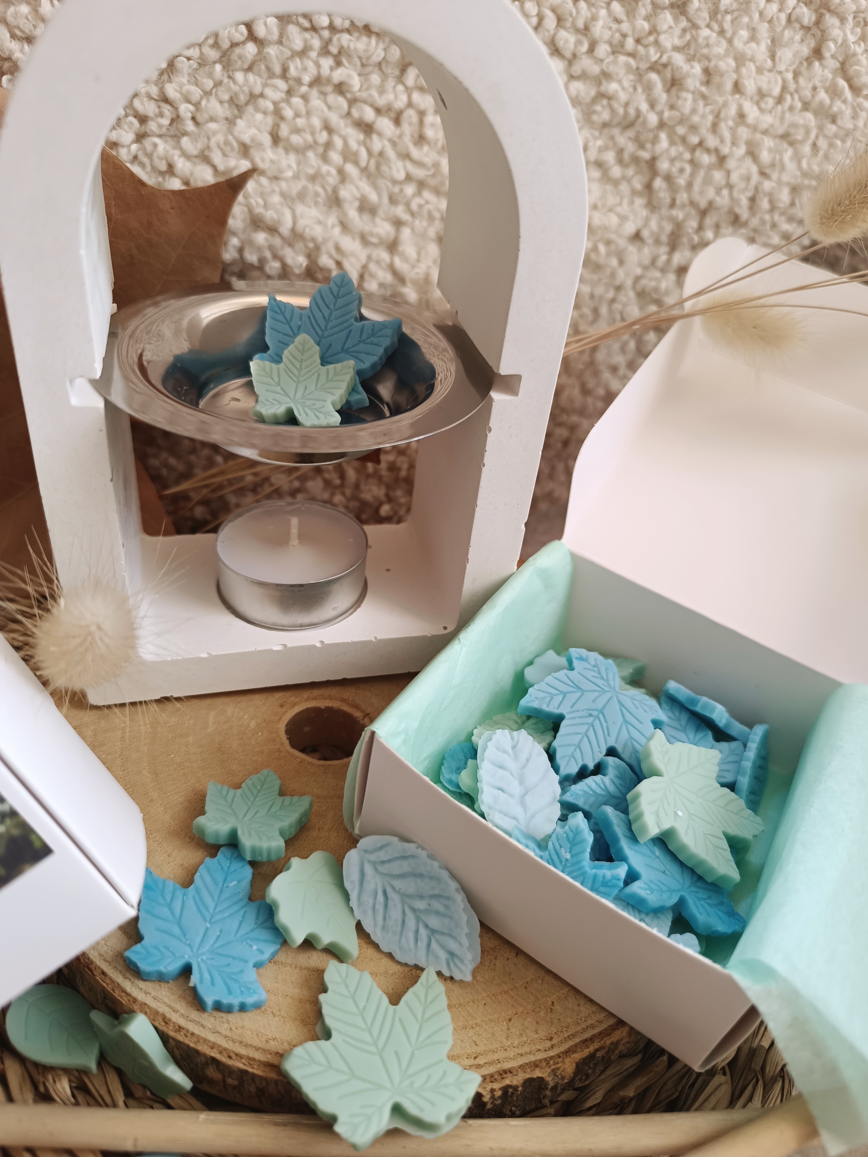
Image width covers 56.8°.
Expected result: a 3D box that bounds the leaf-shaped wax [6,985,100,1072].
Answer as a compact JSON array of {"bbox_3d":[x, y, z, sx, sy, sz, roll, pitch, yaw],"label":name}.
[{"bbox_3d":[-0.067,0.082,0.145,0.022,0.005,0.012,31,49,21],"label":"leaf-shaped wax"}]

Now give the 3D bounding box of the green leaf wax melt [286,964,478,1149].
[{"bbox_3d":[-0.010,0.079,0.135,0.030,0.006,0.032,-17,46,-28],"label":"green leaf wax melt"}]

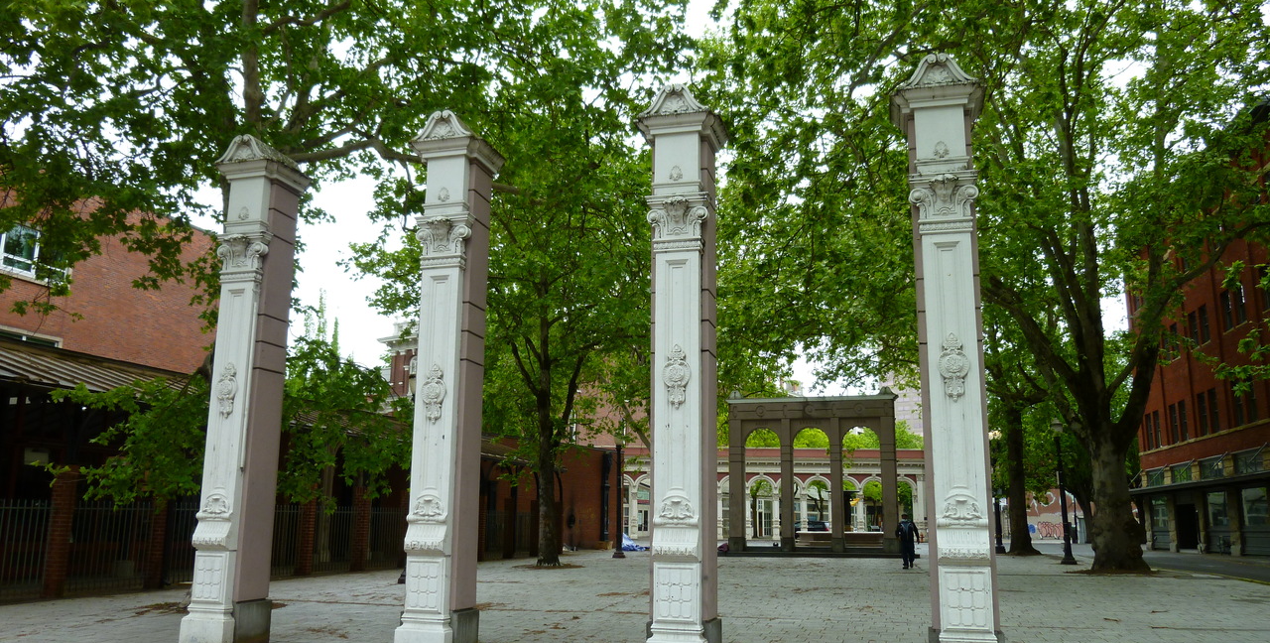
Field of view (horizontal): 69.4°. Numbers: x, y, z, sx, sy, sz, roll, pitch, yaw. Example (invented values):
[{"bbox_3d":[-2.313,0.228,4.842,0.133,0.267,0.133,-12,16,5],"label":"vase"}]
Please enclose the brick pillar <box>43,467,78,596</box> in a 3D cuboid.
[{"bbox_3d":[-10.959,4.041,17.540,0.316,2.354,0.316,-3,-12,15],"label":"brick pillar"}]

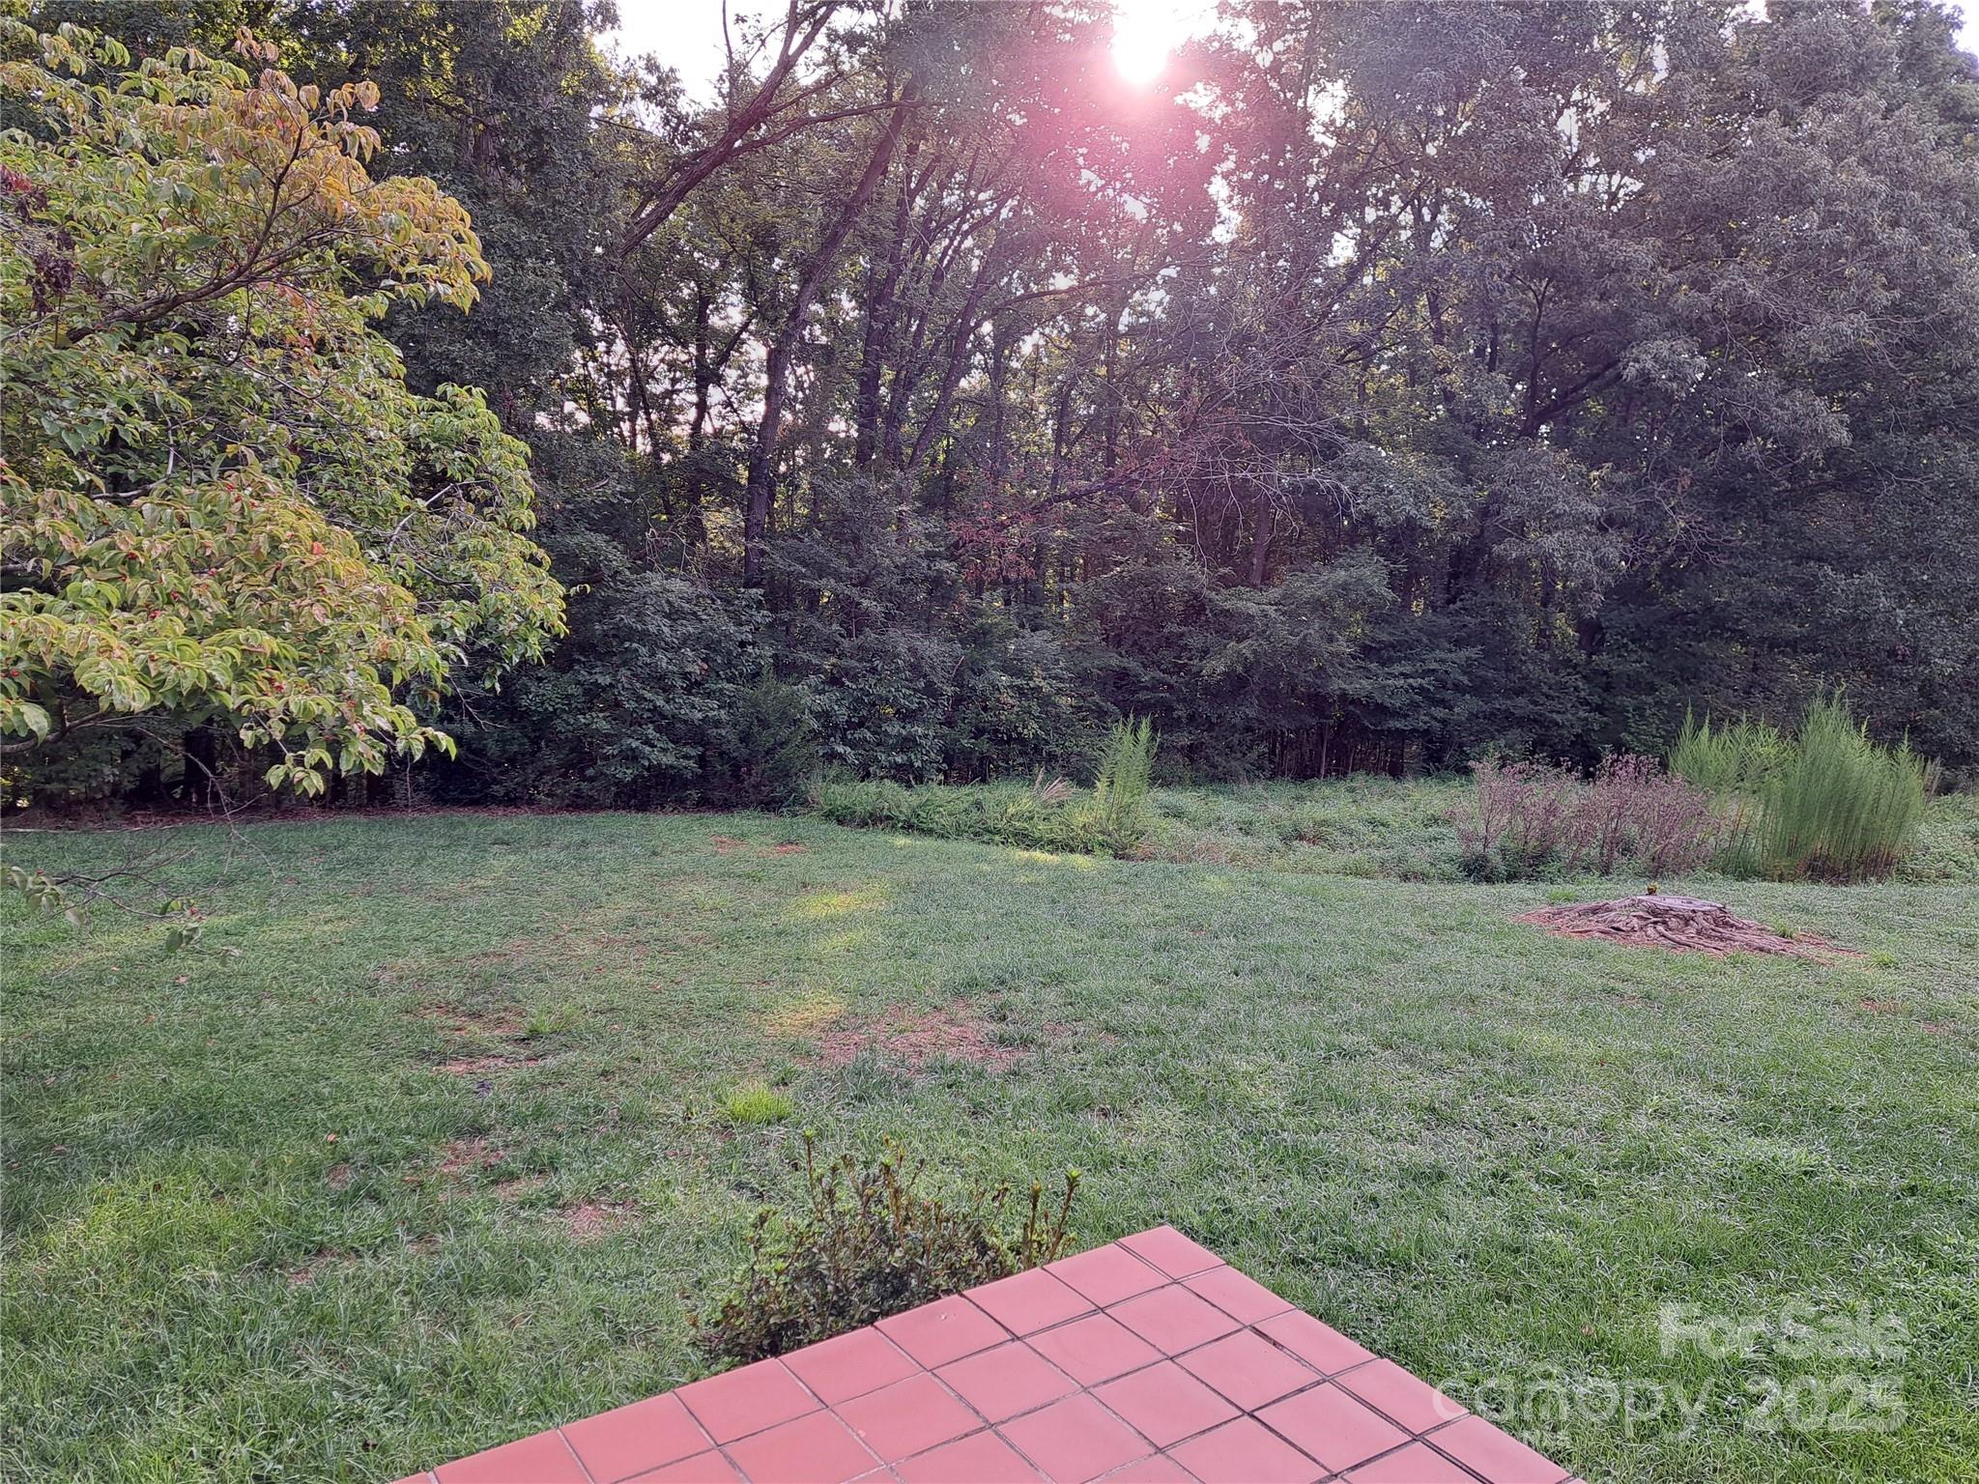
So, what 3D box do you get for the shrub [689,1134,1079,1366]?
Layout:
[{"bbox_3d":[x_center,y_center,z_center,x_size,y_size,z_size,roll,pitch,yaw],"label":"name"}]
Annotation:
[{"bbox_3d":[-0.290,1.175,3.170,0.840,0.530,0.600,-3,8,-34],"label":"shrub"}]

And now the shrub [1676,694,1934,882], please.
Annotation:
[{"bbox_3d":[6.538,0.353,11.000,1.770,1.500,1.400,5,7,31],"label":"shrub"}]

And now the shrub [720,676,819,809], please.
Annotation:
[{"bbox_3d":[-2.400,0.008,15.000,1.080,1.460,1.080,0,6,-9],"label":"shrub"}]

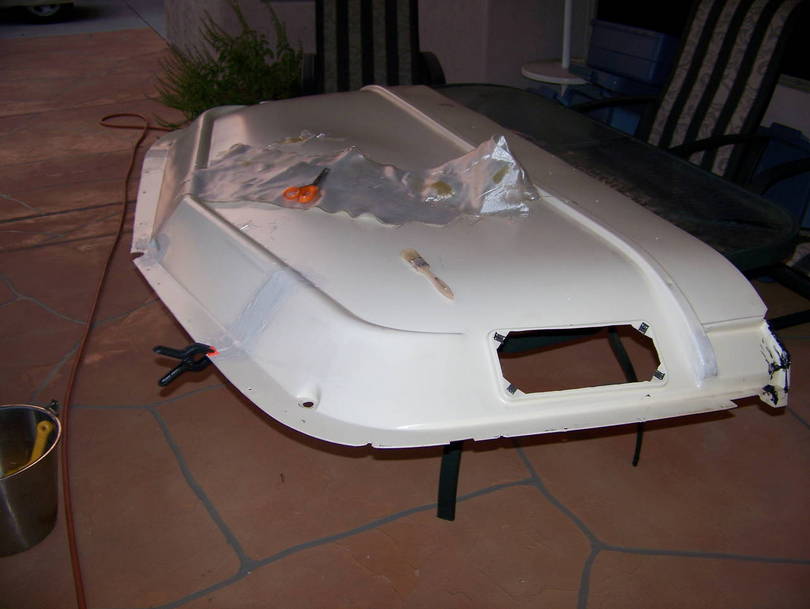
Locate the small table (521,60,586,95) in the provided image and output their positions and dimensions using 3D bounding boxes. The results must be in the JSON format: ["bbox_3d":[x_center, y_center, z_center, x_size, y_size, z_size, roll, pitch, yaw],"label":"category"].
[{"bbox_3d":[0.824,-0.971,4.271,0.450,0.500,0.450,-2,29,0],"label":"small table"}]

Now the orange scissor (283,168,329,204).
[{"bbox_3d":[-0.211,-0.257,1.768,0.078,0.018,0.195,4,30,10],"label":"orange scissor"}]

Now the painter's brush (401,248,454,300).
[{"bbox_3d":[0.039,-0.052,1.378,0.029,0.014,0.194,-13,31,-19],"label":"painter's brush"}]

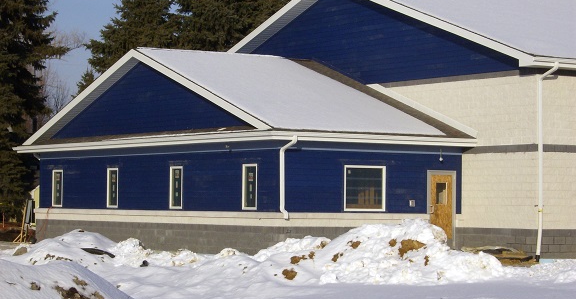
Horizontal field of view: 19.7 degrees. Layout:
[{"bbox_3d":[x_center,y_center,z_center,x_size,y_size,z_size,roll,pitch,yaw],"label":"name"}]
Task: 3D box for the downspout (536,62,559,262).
[{"bbox_3d":[6.762,0.325,43.209,0.170,5.200,0.700,2,-2,-32],"label":"downspout"}]

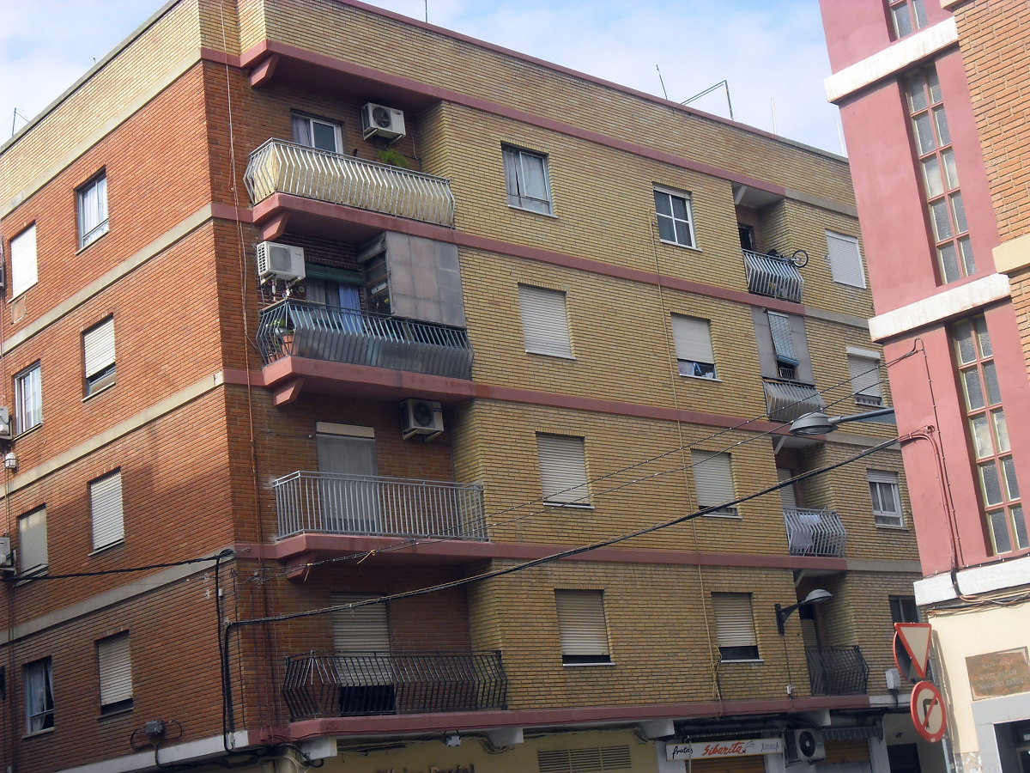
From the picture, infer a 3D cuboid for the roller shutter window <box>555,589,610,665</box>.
[{"bbox_3d":[1.189,4.363,28.069,1.220,1.330,0.150,8,-21,-41],"label":"roller shutter window"}]

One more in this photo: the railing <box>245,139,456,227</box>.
[{"bbox_3d":[-2.812,-3.311,26.915,3.978,1.131,0.897,7,-21,-41],"label":"railing"}]

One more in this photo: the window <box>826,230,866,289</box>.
[{"bbox_3d":[7.719,-2.966,36.217,1.217,1.297,0.130,7,-21,-41],"label":"window"}]

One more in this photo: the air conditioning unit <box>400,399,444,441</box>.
[{"bbox_3d":[-1.660,0.541,27.646,0.720,0.550,0.290,8,-21,-41],"label":"air conditioning unit"}]

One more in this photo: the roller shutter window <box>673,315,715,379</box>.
[{"bbox_3d":[3.653,-0.789,31.597,1.209,1.330,0.130,7,-21,-41],"label":"roller shutter window"}]

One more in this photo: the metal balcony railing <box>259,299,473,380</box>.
[{"bbox_3d":[-2.359,-0.551,25.751,3.905,1.217,0.950,7,-21,-41],"label":"metal balcony railing"}]

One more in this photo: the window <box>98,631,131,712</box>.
[{"bbox_3d":[-6.601,4.793,25.781,0.150,1.288,1.187,8,-21,-42],"label":"window"}]

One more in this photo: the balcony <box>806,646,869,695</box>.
[{"bbox_3d":[6.304,5.829,31.312,1.775,1.095,0.850,7,-21,-41],"label":"balcony"}]

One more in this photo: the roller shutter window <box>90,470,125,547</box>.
[{"bbox_3d":[-7.325,2.286,27.968,0.150,1.280,1.230,8,-21,-42],"label":"roller shutter window"}]

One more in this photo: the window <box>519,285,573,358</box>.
[{"bbox_3d":[0.553,-1.197,28.841,1.219,1.342,0.130,7,-21,-41],"label":"window"}]

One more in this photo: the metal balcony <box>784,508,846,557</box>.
[{"bbox_3d":[6.222,2.985,31.874,1.805,0.984,0.240,7,-21,-41],"label":"metal balcony"}]

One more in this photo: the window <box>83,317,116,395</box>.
[{"bbox_3d":[-7.491,-0.514,28.009,0.130,1.297,1.238,7,-21,-41],"label":"window"}]

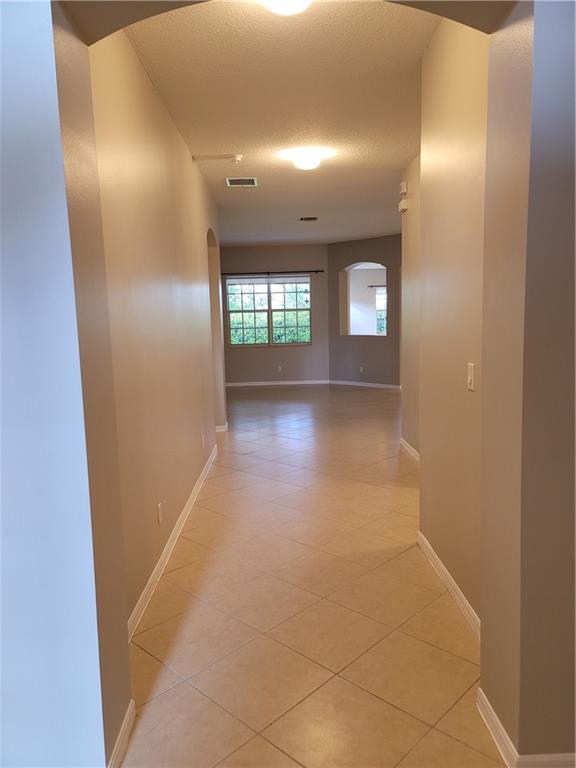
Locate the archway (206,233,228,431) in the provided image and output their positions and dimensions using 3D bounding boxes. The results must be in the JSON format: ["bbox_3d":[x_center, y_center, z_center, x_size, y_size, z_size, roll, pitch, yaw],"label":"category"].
[{"bbox_3d":[-0.962,-0.580,6.855,0.190,2.600,1.030,-2,7,-1],"label":"archway"}]

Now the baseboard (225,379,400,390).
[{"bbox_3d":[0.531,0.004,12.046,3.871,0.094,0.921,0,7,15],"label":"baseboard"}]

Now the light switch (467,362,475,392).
[{"bbox_3d":[0.867,-0.028,2.623,0.014,0.126,0.079,-2,7,-1],"label":"light switch"}]

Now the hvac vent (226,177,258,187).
[{"bbox_3d":[-0.517,-2.295,6.346,0.335,0.020,0.370,-2,7,-1],"label":"hvac vent"}]

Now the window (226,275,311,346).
[{"bbox_3d":[-0.401,-1.598,12.211,1.840,1.560,0.120,-2,7,-1],"label":"window"}]

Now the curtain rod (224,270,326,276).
[{"bbox_3d":[-0.428,-2.401,12.012,2.440,0.055,0.090,-2,7,-1],"label":"curtain rod"}]

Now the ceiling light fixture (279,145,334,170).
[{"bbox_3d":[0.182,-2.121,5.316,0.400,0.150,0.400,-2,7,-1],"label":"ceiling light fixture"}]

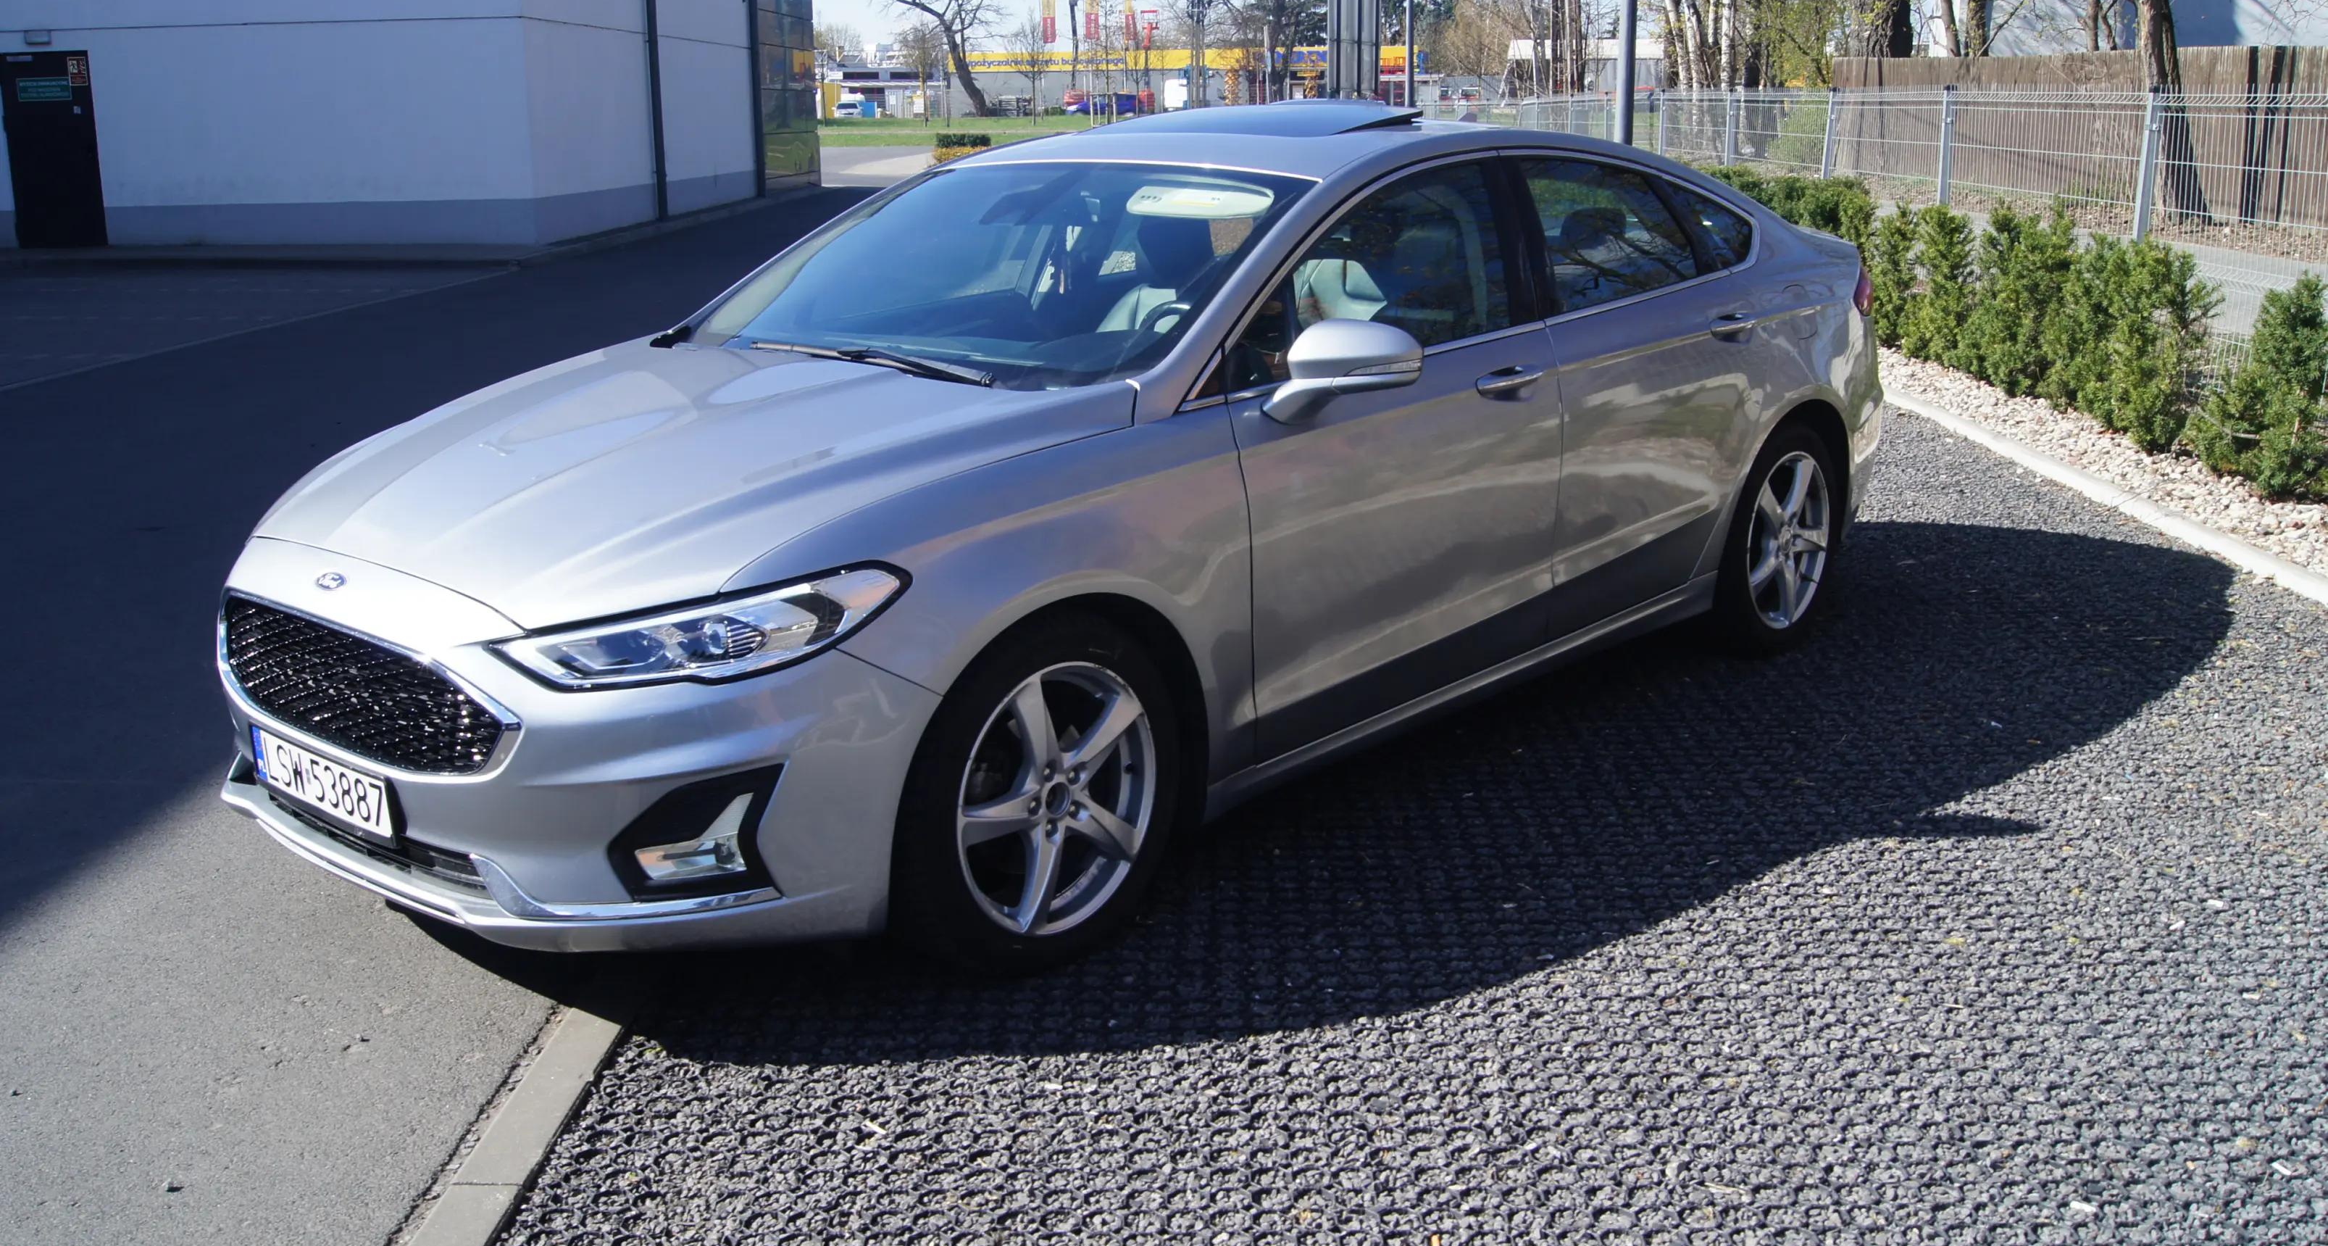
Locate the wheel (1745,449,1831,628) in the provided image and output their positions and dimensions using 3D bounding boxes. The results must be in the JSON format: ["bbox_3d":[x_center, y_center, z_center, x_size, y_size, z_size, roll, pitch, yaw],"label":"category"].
[{"bbox_3d":[1.702,-0.244,5.530,0.190,0.490,0.490,11,19,42],"label":"wheel"}]

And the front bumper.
[{"bbox_3d":[-1.255,0.151,3.580,1.850,0.600,0.660,11,19,42],"label":"front bumper"}]

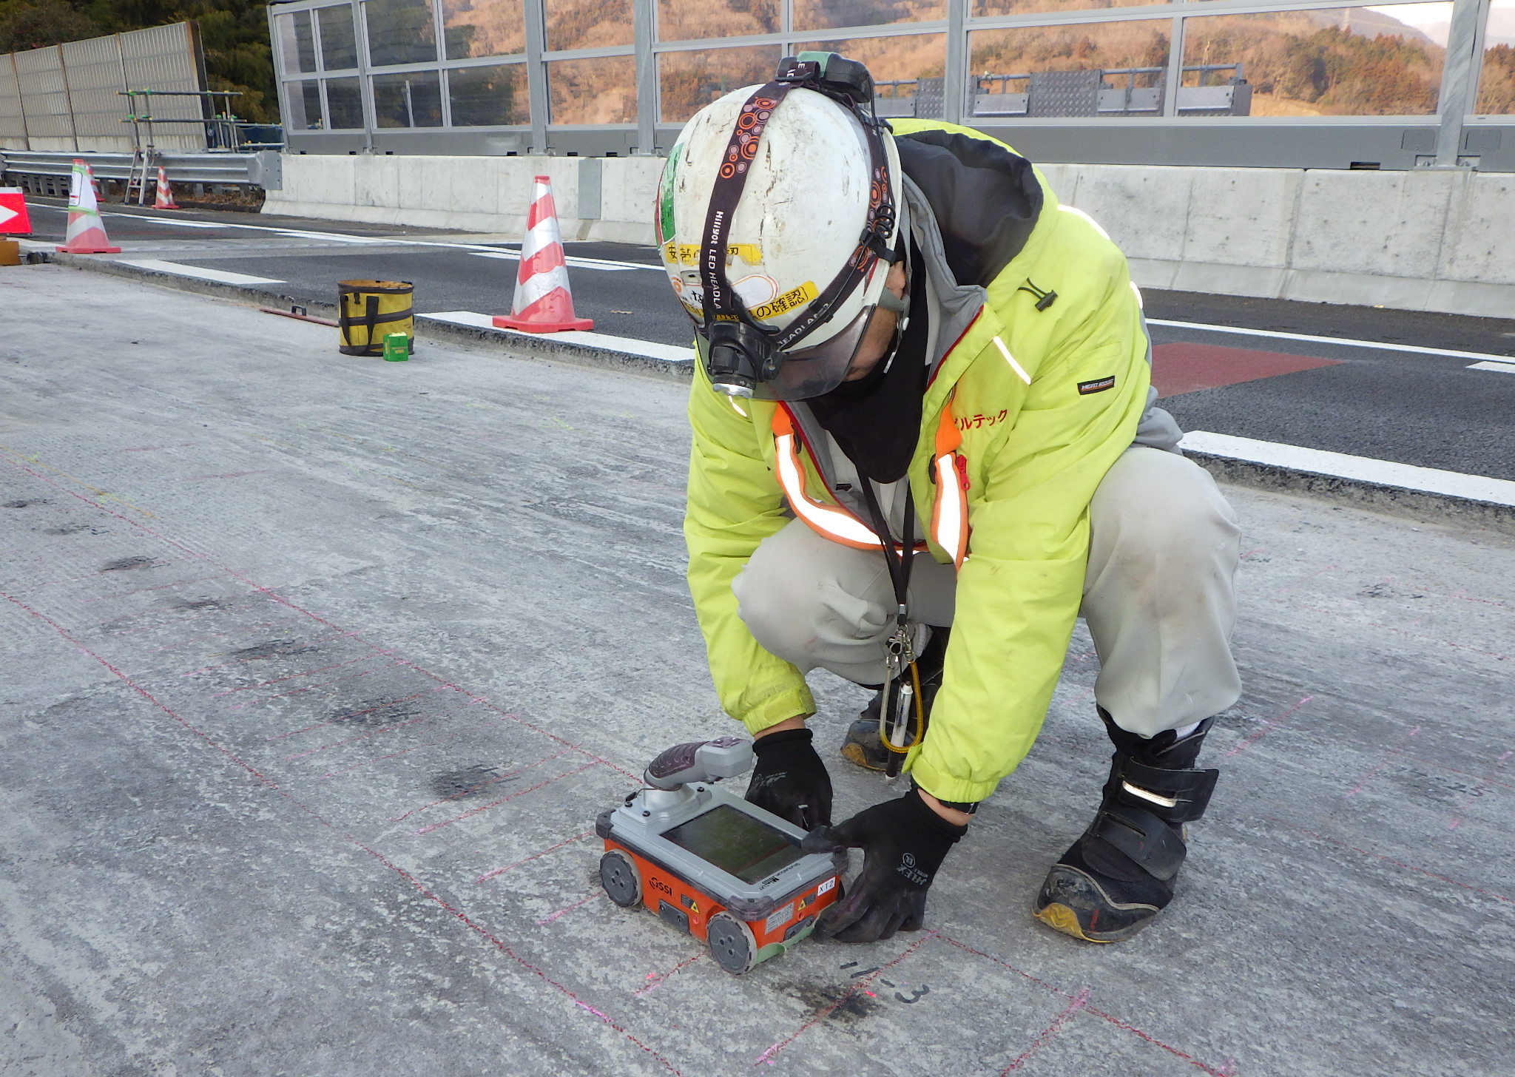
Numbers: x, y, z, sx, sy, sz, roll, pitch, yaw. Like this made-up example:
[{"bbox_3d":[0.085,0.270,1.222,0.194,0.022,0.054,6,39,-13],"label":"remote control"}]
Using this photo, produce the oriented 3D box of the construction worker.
[{"bbox_3d":[0.288,-0.082,1.429,0.570,0.890,0.780,13,19,33],"label":"construction worker"}]

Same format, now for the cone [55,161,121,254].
[{"bbox_3d":[-5.325,-2.624,9.690,0.360,0.700,0.360,-1,16,-11],"label":"cone"}]

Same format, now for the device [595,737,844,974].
[{"bbox_3d":[-0.035,0.307,1.278,0.243,0.200,0.155,16,21,41],"label":"device"}]

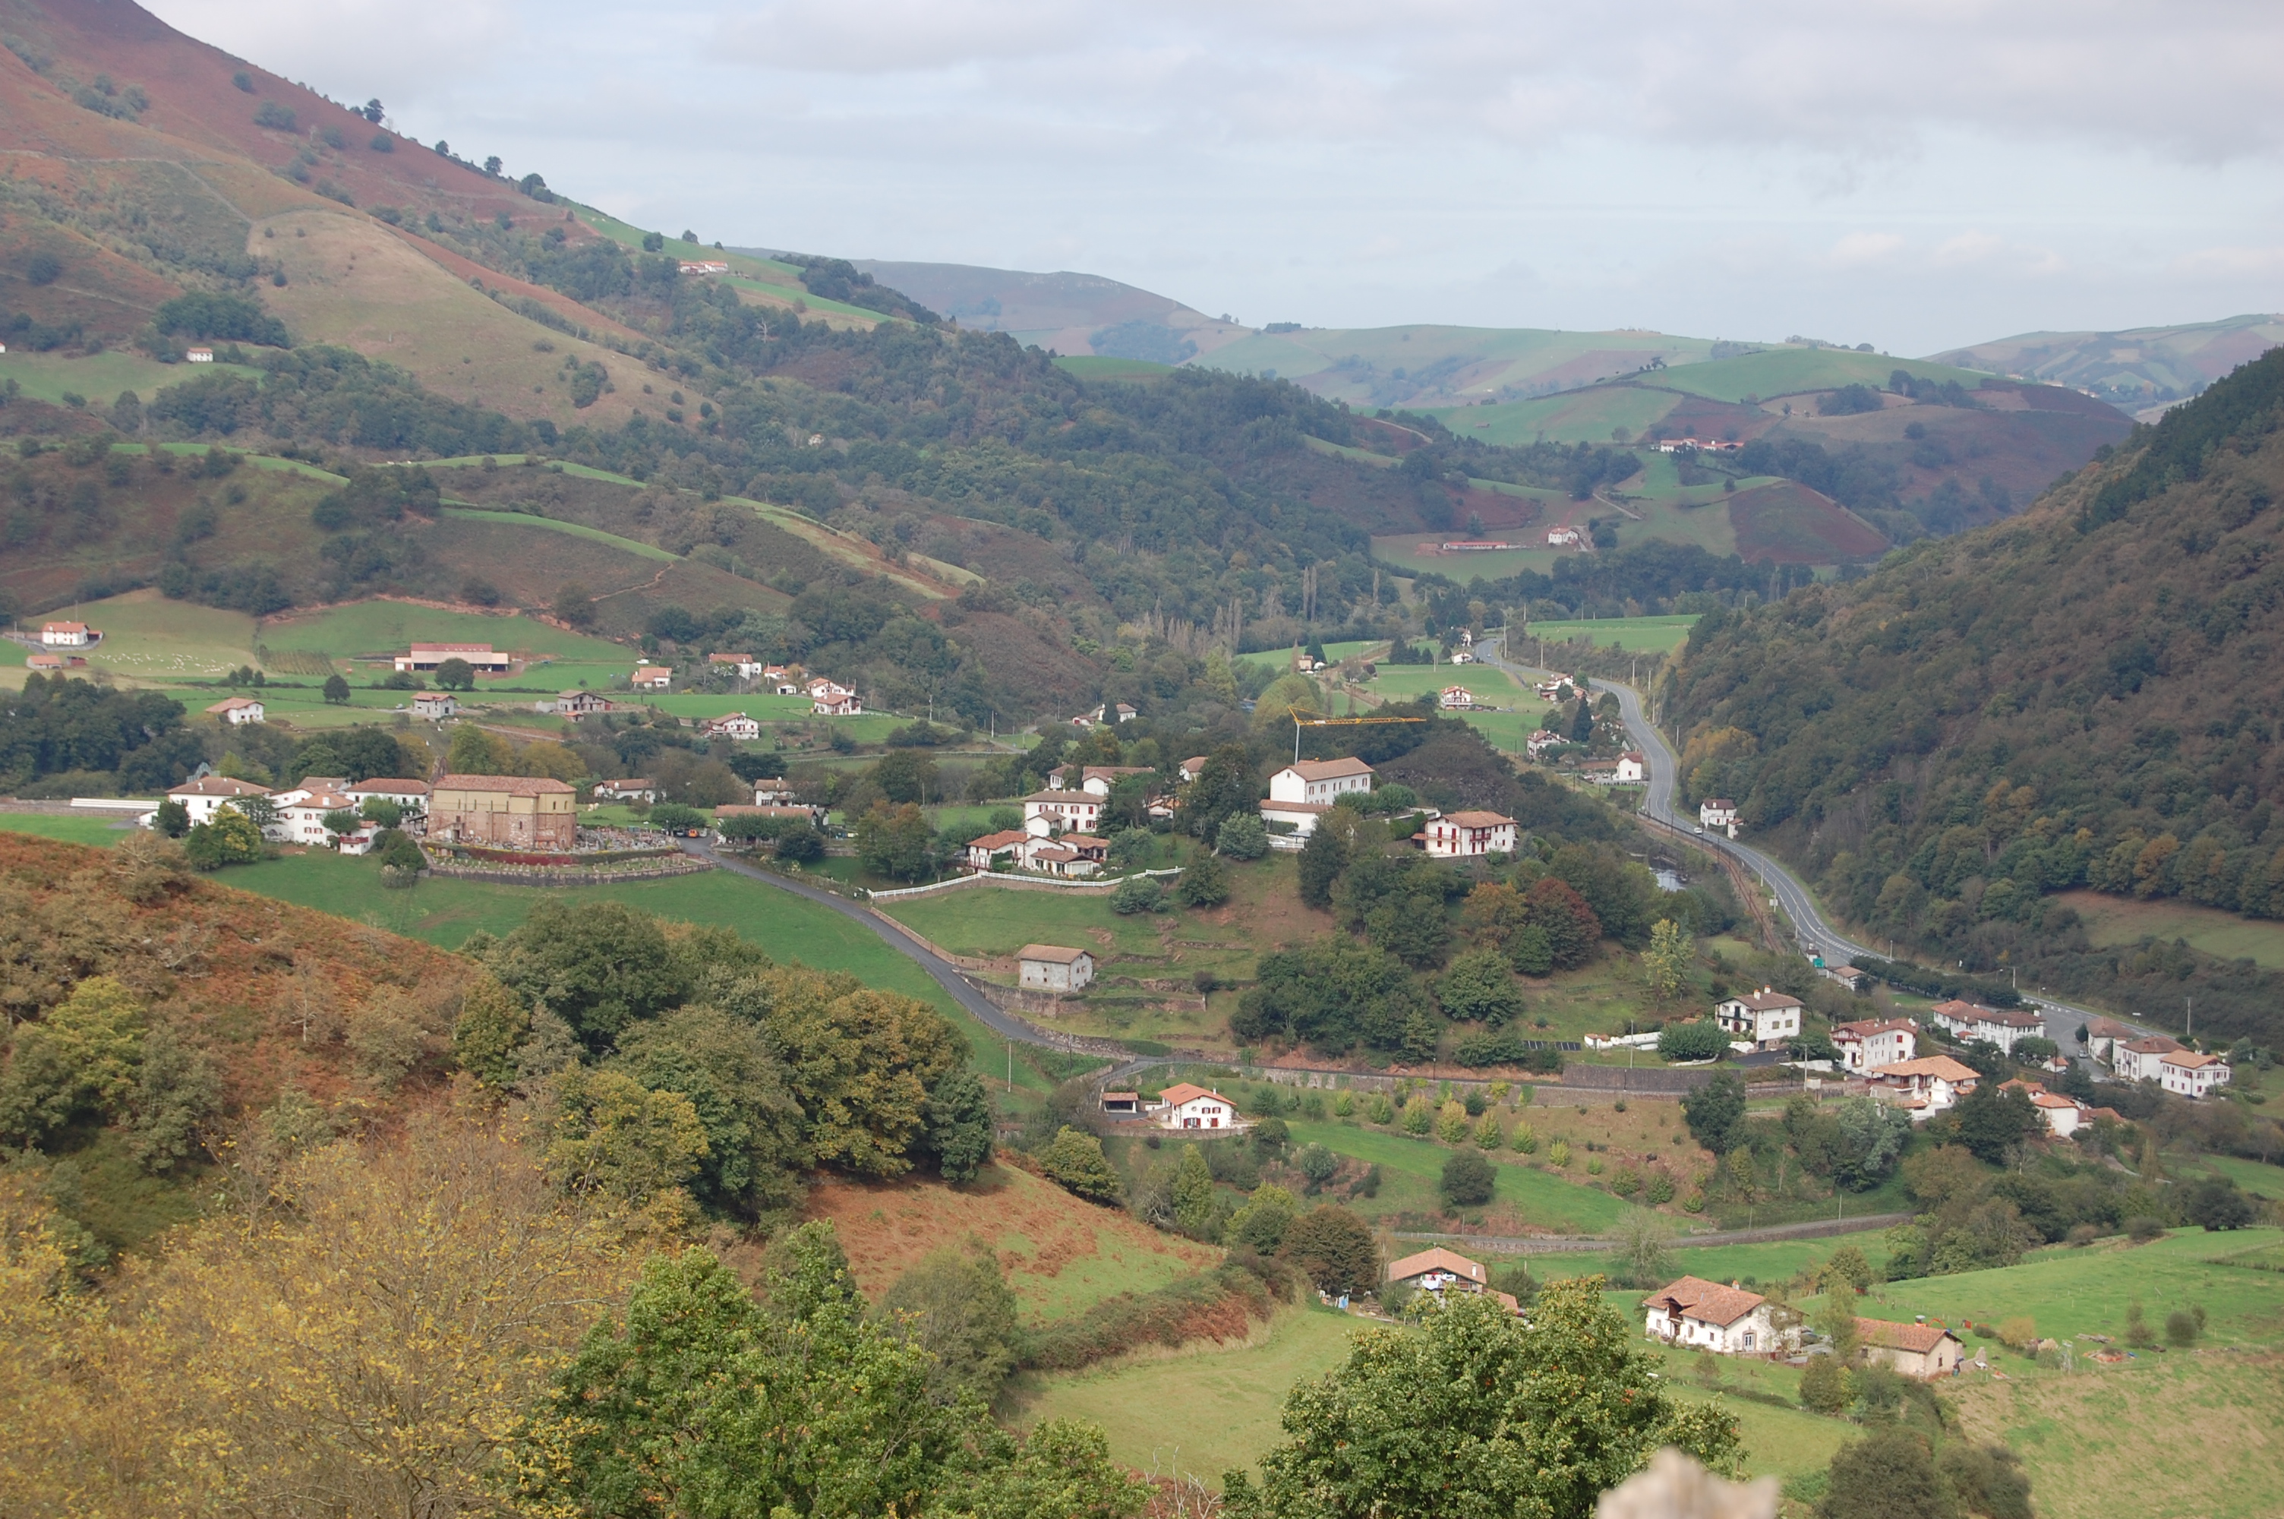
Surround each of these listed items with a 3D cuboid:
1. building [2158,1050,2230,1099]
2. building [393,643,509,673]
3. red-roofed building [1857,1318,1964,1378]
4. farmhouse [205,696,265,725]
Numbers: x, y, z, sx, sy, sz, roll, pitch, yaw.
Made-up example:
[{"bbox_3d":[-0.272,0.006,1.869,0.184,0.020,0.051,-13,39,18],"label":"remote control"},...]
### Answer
[{"bbox_3d":[214.370,63.660,1056.850,8.640,7.930,13.250,-2,5,-21],"label":"building"},{"bbox_3d":[-222.550,-32.790,1678.970,35.470,8.650,18.000,0,4,1],"label":"building"},{"bbox_3d":[98.740,76.000,672.690,8.140,5.500,13.990,-4,6,-42],"label":"red-roofed building"},{"bbox_3d":[-274.600,-14.900,1576.190,13.500,6.800,13.000,-4,7,-43],"label":"farmhouse"}]

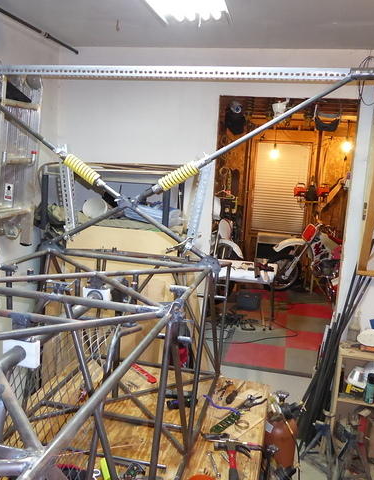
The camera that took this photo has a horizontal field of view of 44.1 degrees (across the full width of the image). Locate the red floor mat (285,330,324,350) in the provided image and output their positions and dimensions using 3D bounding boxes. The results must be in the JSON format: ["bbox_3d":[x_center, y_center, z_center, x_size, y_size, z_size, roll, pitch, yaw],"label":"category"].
[{"bbox_3d":[1.176,0.965,4.357,0.466,0.012,0.466,6,11,13],"label":"red floor mat"}]

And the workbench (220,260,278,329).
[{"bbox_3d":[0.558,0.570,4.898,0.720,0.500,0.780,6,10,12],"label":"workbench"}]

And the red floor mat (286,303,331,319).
[{"bbox_3d":[1.391,0.812,5.252,0.466,0.012,0.466,6,11,13],"label":"red floor mat"}]

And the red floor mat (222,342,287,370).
[{"bbox_3d":[0.600,0.976,3.967,0.470,0.012,0.470,6,10,12],"label":"red floor mat"}]

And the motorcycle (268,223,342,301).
[{"bbox_3d":[1.840,0.259,5.770,1.693,0.949,0.704,6,11,13],"label":"motorcycle"}]

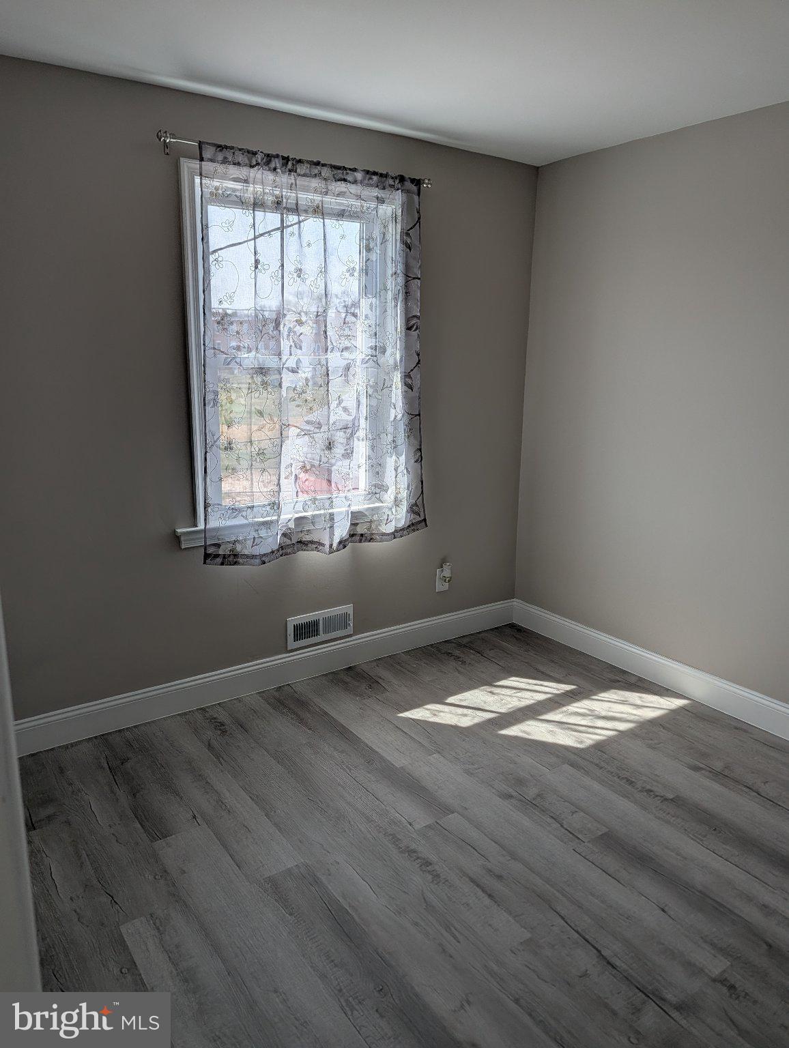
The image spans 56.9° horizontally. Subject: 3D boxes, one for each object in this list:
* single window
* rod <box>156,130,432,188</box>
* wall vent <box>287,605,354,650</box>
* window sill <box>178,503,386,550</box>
[{"bbox_3d":[-0.293,-0.651,3.053,1.090,1.602,0.095,-8,16,-34],"label":"single window"},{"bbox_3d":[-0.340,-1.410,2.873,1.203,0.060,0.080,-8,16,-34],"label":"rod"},{"bbox_3d":[-0.342,0.476,3.371,0.347,0.146,0.020,-8,16,-34],"label":"wall vent"},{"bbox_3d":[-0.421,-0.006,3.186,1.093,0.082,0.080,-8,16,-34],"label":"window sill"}]

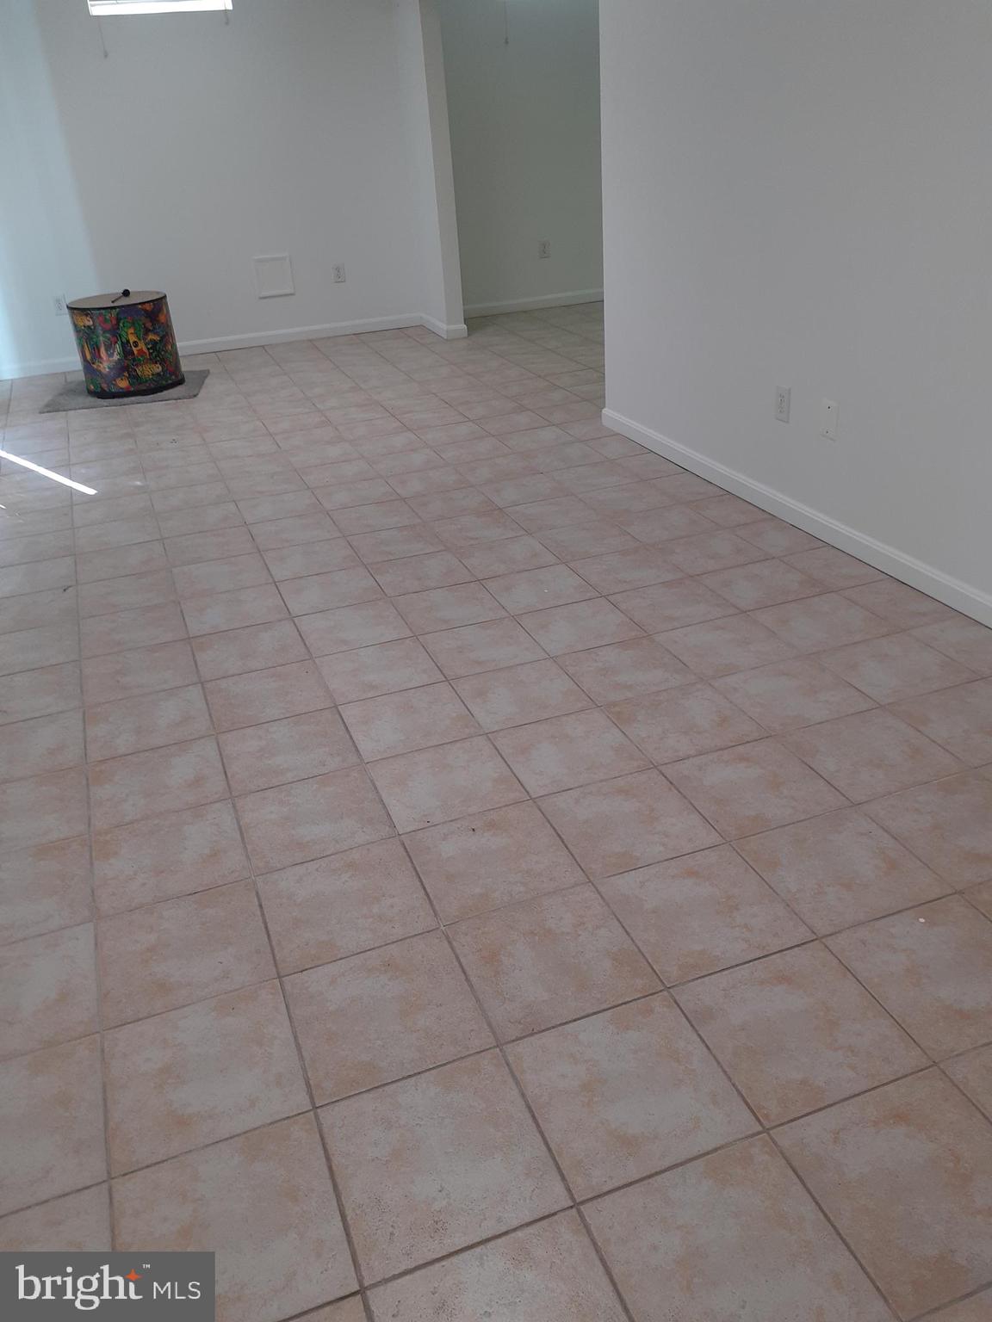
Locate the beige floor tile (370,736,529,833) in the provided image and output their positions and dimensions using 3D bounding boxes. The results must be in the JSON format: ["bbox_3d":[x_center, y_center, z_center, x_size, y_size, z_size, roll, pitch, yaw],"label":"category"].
[{"bbox_3d":[-0.115,0.282,2.356,0.303,0.010,0.303,-13,29,-16],"label":"beige floor tile"}]

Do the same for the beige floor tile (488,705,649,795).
[{"bbox_3d":[0.174,0.218,2.456,0.305,0.012,0.302,-13,30,-17],"label":"beige floor tile"}]

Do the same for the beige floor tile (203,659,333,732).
[{"bbox_3d":[-0.616,0.092,2.778,0.305,0.012,0.302,-13,30,-17],"label":"beige floor tile"}]

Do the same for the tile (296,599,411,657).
[{"bbox_3d":[-0.438,-0.101,3.124,0.305,0.010,0.294,-13,30,-17],"label":"tile"}]

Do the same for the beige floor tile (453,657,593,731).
[{"bbox_3d":[0.064,0.090,2.747,0.308,0.010,0.305,-13,29,-17],"label":"beige floor tile"}]

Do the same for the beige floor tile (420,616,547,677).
[{"bbox_3d":[-0.041,-0.038,2.951,0.303,0.010,0.303,-13,29,-16],"label":"beige floor tile"}]

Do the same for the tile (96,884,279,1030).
[{"bbox_3d":[-0.580,0.539,1.923,0.302,0.010,0.297,-13,29,-17],"label":"tile"}]

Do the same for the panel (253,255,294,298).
[{"bbox_3d":[-1.469,-2.553,6.854,0.238,0.254,0.020,-14,30,-18],"label":"panel"}]

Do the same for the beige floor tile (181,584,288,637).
[{"bbox_3d":[-0.834,-0.163,3.281,0.303,0.010,0.303,-13,29,-16],"label":"beige floor tile"}]

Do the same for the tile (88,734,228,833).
[{"bbox_3d":[-0.799,0.287,2.433,0.303,0.010,0.303,-13,29,-16],"label":"tile"}]

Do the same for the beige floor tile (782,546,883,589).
[{"bbox_3d":[1.101,-0.301,3.356,0.258,0.010,0.305,-13,29,-17],"label":"beige floor tile"}]

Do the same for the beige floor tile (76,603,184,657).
[{"bbox_3d":[-1.109,-0.096,3.167,0.302,0.010,0.297,-13,29,-17],"label":"beige floor tile"}]

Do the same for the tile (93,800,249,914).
[{"bbox_3d":[-0.702,0.419,2.222,0.308,0.010,0.305,-13,29,-17],"label":"tile"}]

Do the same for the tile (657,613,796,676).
[{"bbox_3d":[0.647,-0.042,2.898,0.305,0.010,0.294,-13,30,-17],"label":"tile"}]

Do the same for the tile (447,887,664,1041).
[{"bbox_3d":[0.099,0.541,1.867,0.305,0.012,0.302,-13,30,-17],"label":"tile"}]

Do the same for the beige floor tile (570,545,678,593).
[{"bbox_3d":[0.429,-0.297,3.379,0.303,0.010,0.303,-13,29,-16],"label":"beige floor tile"}]

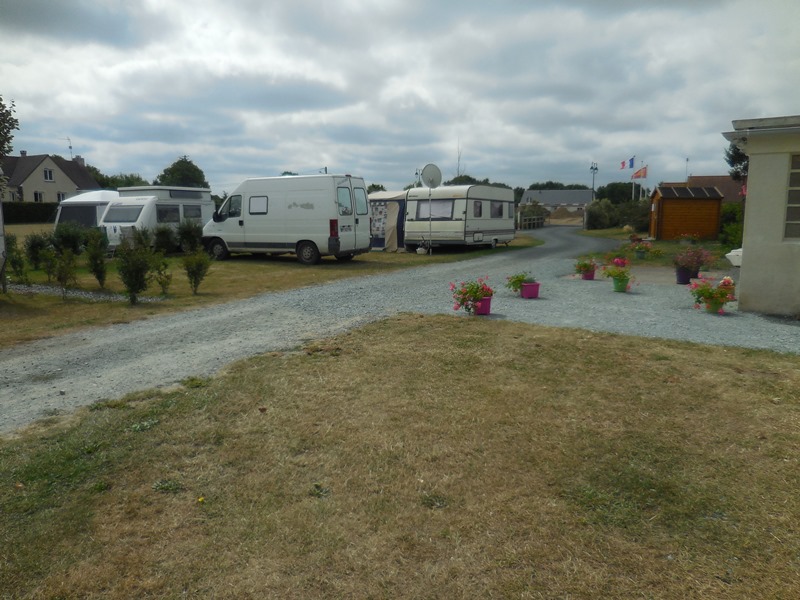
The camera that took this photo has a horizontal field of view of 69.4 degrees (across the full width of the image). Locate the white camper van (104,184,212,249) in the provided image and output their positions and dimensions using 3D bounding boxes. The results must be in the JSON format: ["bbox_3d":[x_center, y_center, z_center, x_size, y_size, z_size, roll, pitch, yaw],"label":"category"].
[{"bbox_3d":[-9.681,-3.194,23.164,2.100,2.550,3.800,4,9,30],"label":"white camper van"}]

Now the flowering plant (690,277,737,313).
[{"bbox_3d":[4.166,-0.070,7.702,0.600,0.470,0.550,0,8,0],"label":"flowering plant"}]

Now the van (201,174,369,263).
[{"bbox_3d":[-3.623,-2.434,17.661,5.050,2.470,2.000,3,9,25],"label":"van"}]

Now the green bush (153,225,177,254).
[{"bbox_3d":[-8.460,-2.163,20.802,0.850,1.120,0.850,0,8,0],"label":"green bush"}]

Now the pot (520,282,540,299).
[{"bbox_3d":[2.076,-0.155,9.229,0.280,0.250,0.280,-3,9,-20],"label":"pot"}]

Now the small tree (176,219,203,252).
[{"bbox_3d":[-7.233,-2.128,19.853,0.850,1.300,0.850,0,8,0],"label":"small tree"}]

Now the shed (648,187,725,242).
[{"bbox_3d":[14.673,-4.435,29.742,3.000,2.620,2.400,1,8,12],"label":"shed"}]

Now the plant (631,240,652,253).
[{"bbox_3d":[7.724,-1.711,18.480,0.668,0.384,0.635,3,9,22],"label":"plant"}]

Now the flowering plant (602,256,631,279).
[{"bbox_3d":[3.822,-0.574,10.200,0.470,0.388,0.446,3,8,20],"label":"flowering plant"}]

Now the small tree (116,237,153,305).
[{"bbox_3d":[-3.991,-0.419,8.686,0.550,1.000,0.550,0,8,0],"label":"small tree"}]

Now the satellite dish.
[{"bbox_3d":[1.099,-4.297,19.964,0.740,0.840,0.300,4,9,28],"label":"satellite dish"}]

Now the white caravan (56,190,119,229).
[{"bbox_3d":[-12.471,-3.482,25.554,2.500,2.460,4.000,5,9,32],"label":"white caravan"}]

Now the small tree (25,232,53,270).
[{"bbox_3d":[-9.510,-1.276,15.200,0.700,1.000,0.665,-5,9,-32],"label":"small tree"}]

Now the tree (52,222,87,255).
[{"bbox_3d":[-12.184,-2.267,21.300,1.191,1.180,1.131,-5,9,-29],"label":"tree"}]

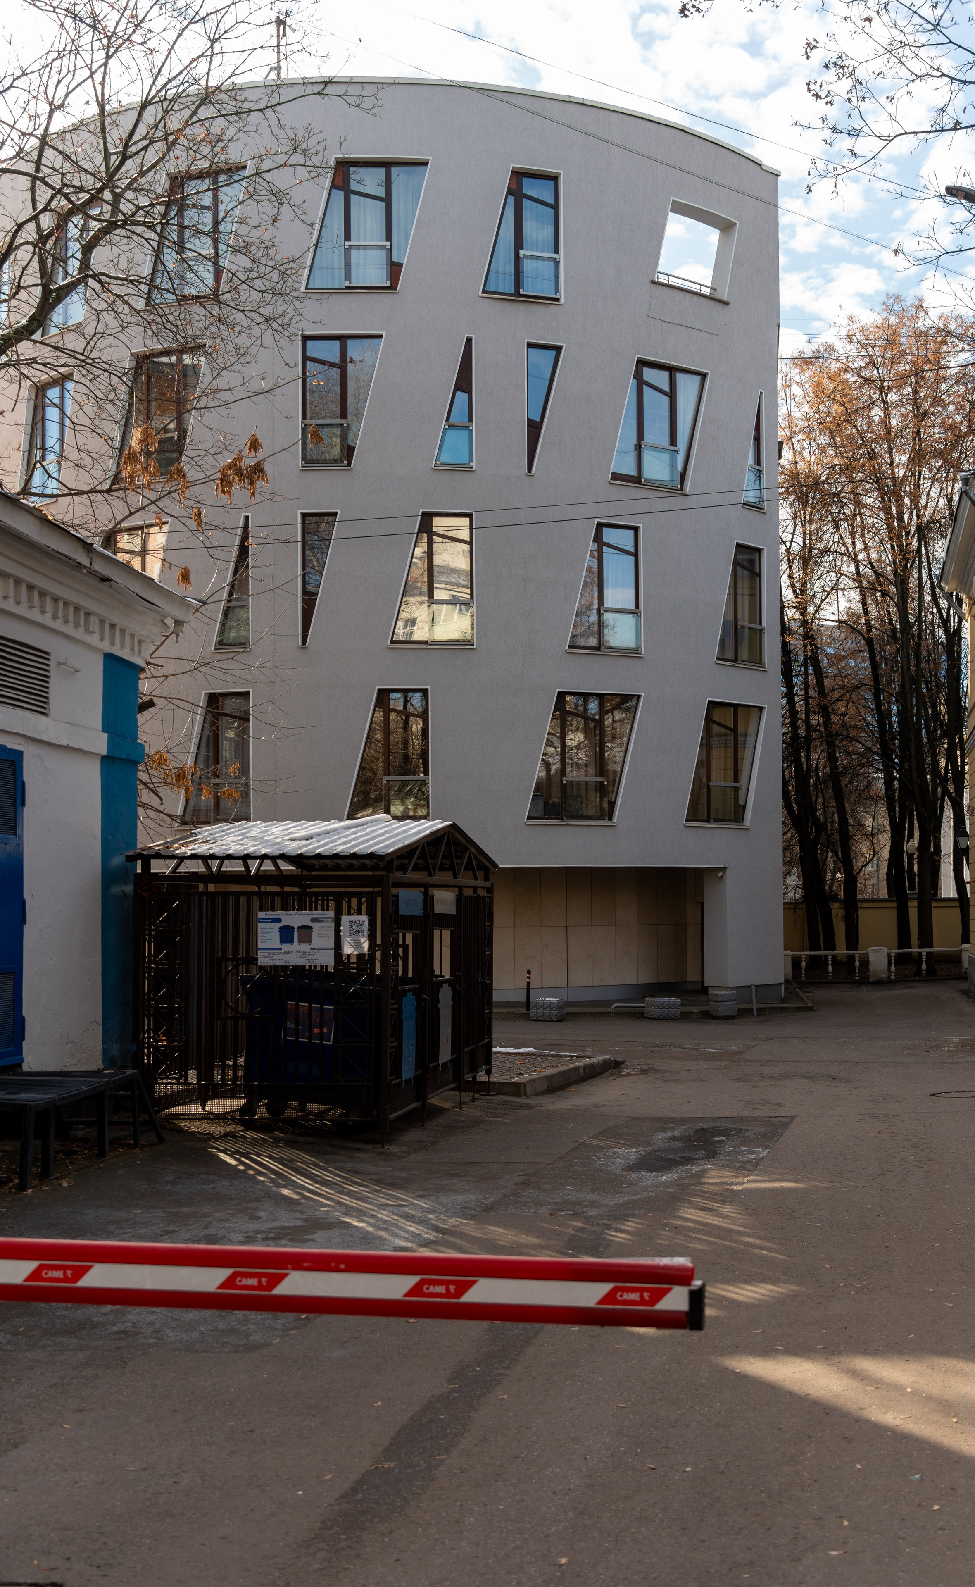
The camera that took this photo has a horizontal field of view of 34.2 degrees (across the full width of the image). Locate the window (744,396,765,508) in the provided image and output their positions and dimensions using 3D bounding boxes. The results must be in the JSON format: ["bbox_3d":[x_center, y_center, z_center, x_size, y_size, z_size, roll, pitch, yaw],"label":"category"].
[{"bbox_3d":[5.356,-6.996,32.298,0.200,2.476,0.790,-3,-4,43],"label":"window"}]

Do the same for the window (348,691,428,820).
[{"bbox_3d":[-1.696,-0.665,27.623,1.395,2.293,0.200,0,-3,-2],"label":"window"}]

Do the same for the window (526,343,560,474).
[{"bbox_3d":[1.064,-7.121,29.532,0.742,2.465,0.200,1,-3,-18],"label":"window"}]

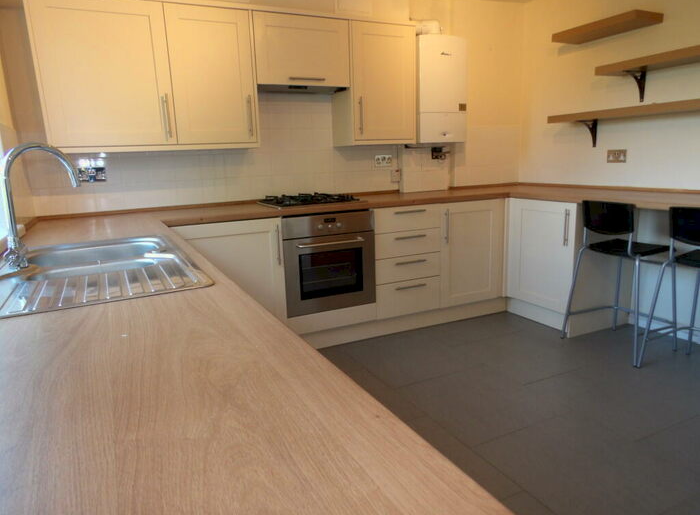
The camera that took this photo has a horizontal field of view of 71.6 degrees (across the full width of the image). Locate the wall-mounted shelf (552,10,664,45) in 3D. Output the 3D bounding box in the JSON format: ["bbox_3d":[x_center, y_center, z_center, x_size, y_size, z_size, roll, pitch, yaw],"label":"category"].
[{"bbox_3d":[1.652,-1.486,3.151,0.245,0.048,0.605,-7,13,-24],"label":"wall-mounted shelf"}]

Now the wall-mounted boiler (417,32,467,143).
[{"bbox_3d":[0.592,-1.186,3.508,0.395,0.695,0.280,-7,13,-24],"label":"wall-mounted boiler"}]

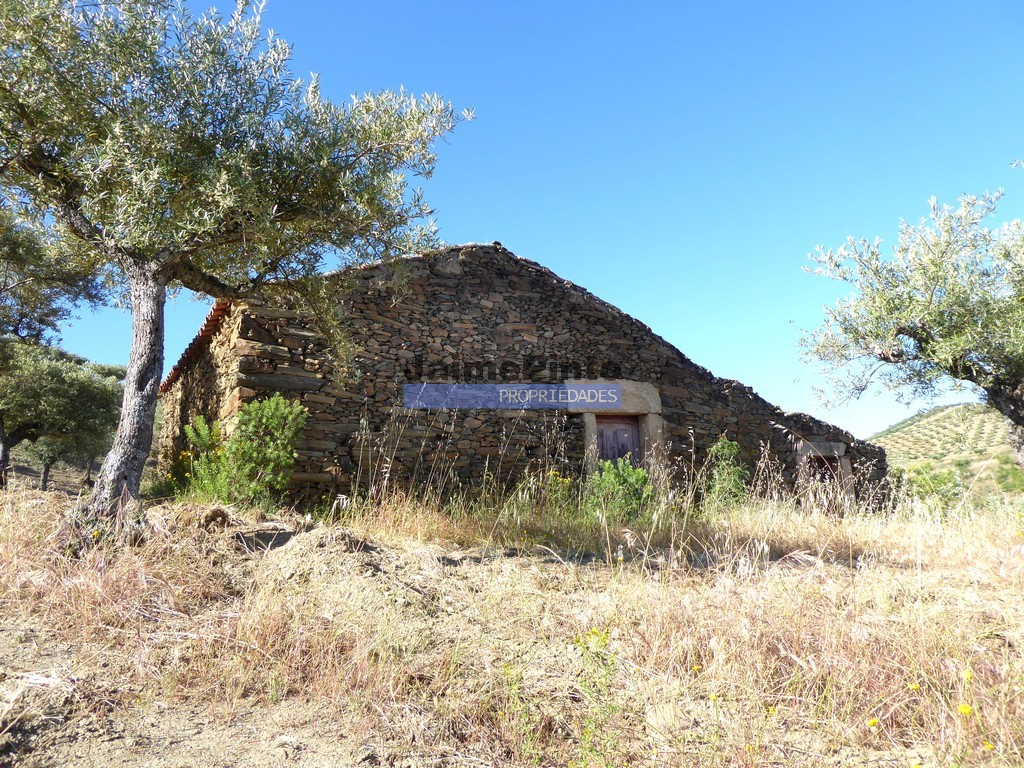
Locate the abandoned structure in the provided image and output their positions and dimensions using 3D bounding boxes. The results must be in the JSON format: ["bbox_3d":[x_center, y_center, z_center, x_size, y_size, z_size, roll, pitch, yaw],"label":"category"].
[{"bbox_3d":[0.470,0.353,15.825,13.840,4.254,7.000,3,-7,-30],"label":"abandoned structure"}]

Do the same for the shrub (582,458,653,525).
[{"bbox_3d":[1.683,1.723,11.800,1.080,1.040,1.000,0,-5,0],"label":"shrub"}]

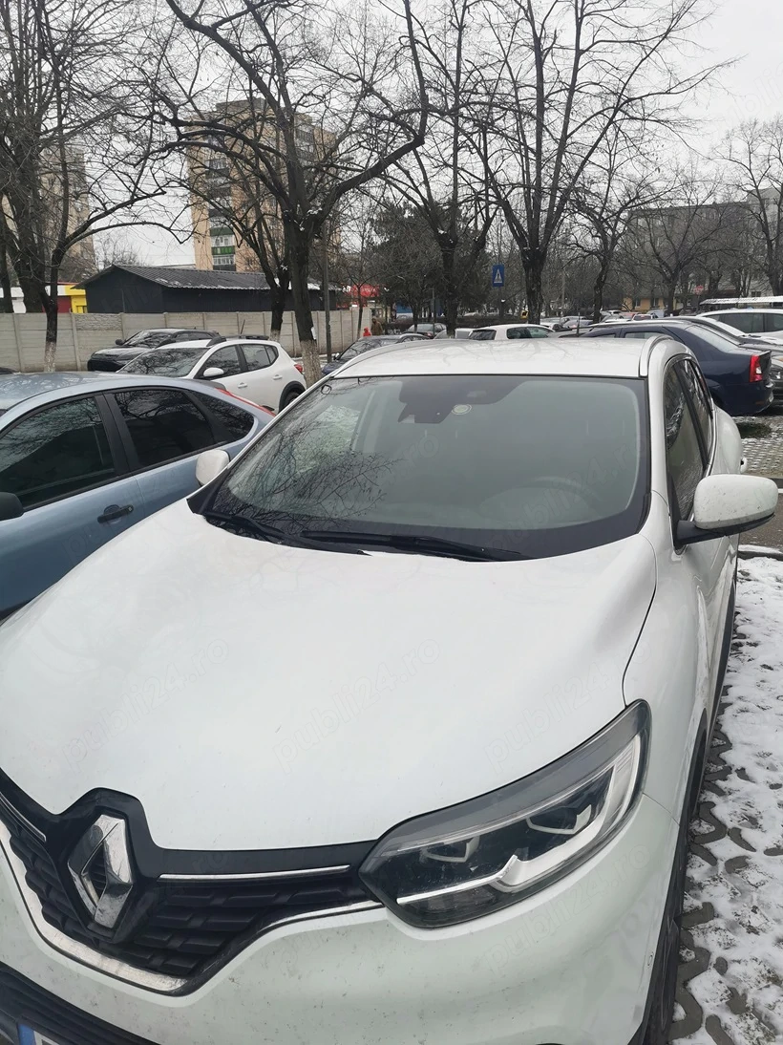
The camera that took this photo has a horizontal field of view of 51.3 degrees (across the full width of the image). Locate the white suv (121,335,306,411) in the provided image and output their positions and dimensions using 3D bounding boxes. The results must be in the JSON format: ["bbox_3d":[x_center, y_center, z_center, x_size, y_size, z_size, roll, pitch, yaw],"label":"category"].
[{"bbox_3d":[-3.151,-2.204,13.245,1.850,1.580,4.100,5,16,24],"label":"white suv"}]

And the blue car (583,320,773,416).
[{"bbox_3d":[3.636,-2.418,12.848,4.260,1.530,1.740,6,16,27],"label":"blue car"}]

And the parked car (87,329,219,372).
[{"bbox_3d":[-6.358,-4.680,22.915,1.860,1.650,4.400,5,15,24],"label":"parked car"}]

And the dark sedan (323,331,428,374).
[{"bbox_3d":[-0.203,-3.670,19.183,1.780,1.480,4.350,5,15,23],"label":"dark sedan"}]

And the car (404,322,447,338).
[{"bbox_3d":[2.261,-8.799,39.046,1.780,1.460,4.450,6,16,28],"label":"car"}]

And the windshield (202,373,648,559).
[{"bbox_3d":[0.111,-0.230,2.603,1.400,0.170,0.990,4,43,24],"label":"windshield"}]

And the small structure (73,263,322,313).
[{"bbox_3d":[-7.563,-9.455,37.148,4.708,3.729,13.283,5,15,24],"label":"small structure"}]

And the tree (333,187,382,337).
[{"bbox_3d":[-1.376,-10.383,34.505,2.300,6.794,2.300,-2,14,0],"label":"tree"}]

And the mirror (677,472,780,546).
[{"bbox_3d":[0.973,-0.035,2.369,0.270,0.215,0.190,4,15,24],"label":"mirror"}]

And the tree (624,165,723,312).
[{"bbox_3d":[16.528,-15.679,47.710,6.293,9.792,6.293,-1,14,0],"label":"tree"}]

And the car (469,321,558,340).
[{"bbox_3d":[4.219,-5.812,27.022,4.200,1.480,1.760,-12,18,-37],"label":"car"}]

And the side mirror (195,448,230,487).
[{"bbox_3d":[-0.660,-0.207,3.143,0.220,0.180,0.150,5,15,24],"label":"side mirror"}]

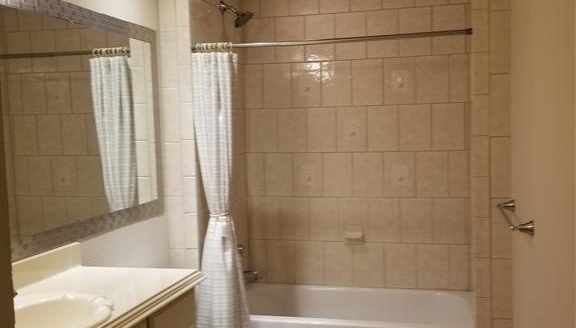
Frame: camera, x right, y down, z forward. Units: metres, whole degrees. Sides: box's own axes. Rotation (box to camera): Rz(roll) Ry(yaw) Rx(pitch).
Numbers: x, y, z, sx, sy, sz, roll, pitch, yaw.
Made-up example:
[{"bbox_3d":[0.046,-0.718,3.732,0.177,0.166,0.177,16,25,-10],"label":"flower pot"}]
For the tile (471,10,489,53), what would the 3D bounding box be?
[{"bbox_3d":[0.929,-0.647,2.797,0.084,0.210,0.010,0,4,16],"label":"tile"}]

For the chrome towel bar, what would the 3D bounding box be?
[{"bbox_3d":[0.924,0.212,2.359,0.071,0.055,0.705,0,4,16],"label":"chrome towel bar"}]

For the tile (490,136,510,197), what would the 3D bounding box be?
[{"bbox_3d":[1.038,0.016,2.827,0.102,0.301,0.013,0,4,15],"label":"tile"}]

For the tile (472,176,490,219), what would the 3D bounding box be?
[{"bbox_3d":[0.961,0.166,2.857,0.078,0.199,0.010,-1,4,15],"label":"tile"}]

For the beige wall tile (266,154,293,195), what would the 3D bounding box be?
[{"bbox_3d":[-0.062,0.071,3.954,0.201,0.301,0.013,0,4,15],"label":"beige wall tile"}]

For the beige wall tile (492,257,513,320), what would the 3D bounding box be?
[{"bbox_3d":[1.060,0.620,2.864,0.096,0.300,0.010,-1,4,15],"label":"beige wall tile"}]

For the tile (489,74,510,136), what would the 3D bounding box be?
[{"bbox_3d":[1.027,-0.284,2.798,0.102,0.300,0.010,0,4,16],"label":"tile"}]

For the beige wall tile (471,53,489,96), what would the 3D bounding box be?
[{"bbox_3d":[0.940,-0.443,2.816,0.075,0.201,0.013,0,4,15],"label":"beige wall tile"}]

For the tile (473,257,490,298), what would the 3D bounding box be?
[{"bbox_3d":[0.969,0.571,2.889,0.073,0.201,0.013,0,4,15],"label":"tile"}]

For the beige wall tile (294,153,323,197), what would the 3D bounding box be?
[{"bbox_3d":[0.135,0.070,3.903,0.201,0.301,0.013,0,4,15],"label":"beige wall tile"}]

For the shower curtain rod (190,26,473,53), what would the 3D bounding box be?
[{"bbox_3d":[0.198,-0.655,3.047,1.491,0.034,0.034,0,4,16],"label":"shower curtain rod"}]

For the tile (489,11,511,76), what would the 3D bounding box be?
[{"bbox_3d":[1.019,-0.586,2.777,0.102,0.304,0.010,0,4,16],"label":"tile"}]

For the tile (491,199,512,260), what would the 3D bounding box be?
[{"bbox_3d":[1.048,0.318,2.849,0.103,0.301,0.013,0,4,15],"label":"tile"}]

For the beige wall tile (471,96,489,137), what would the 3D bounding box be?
[{"bbox_3d":[0.946,-0.240,2.831,0.074,0.201,0.013,0,4,15],"label":"beige wall tile"}]

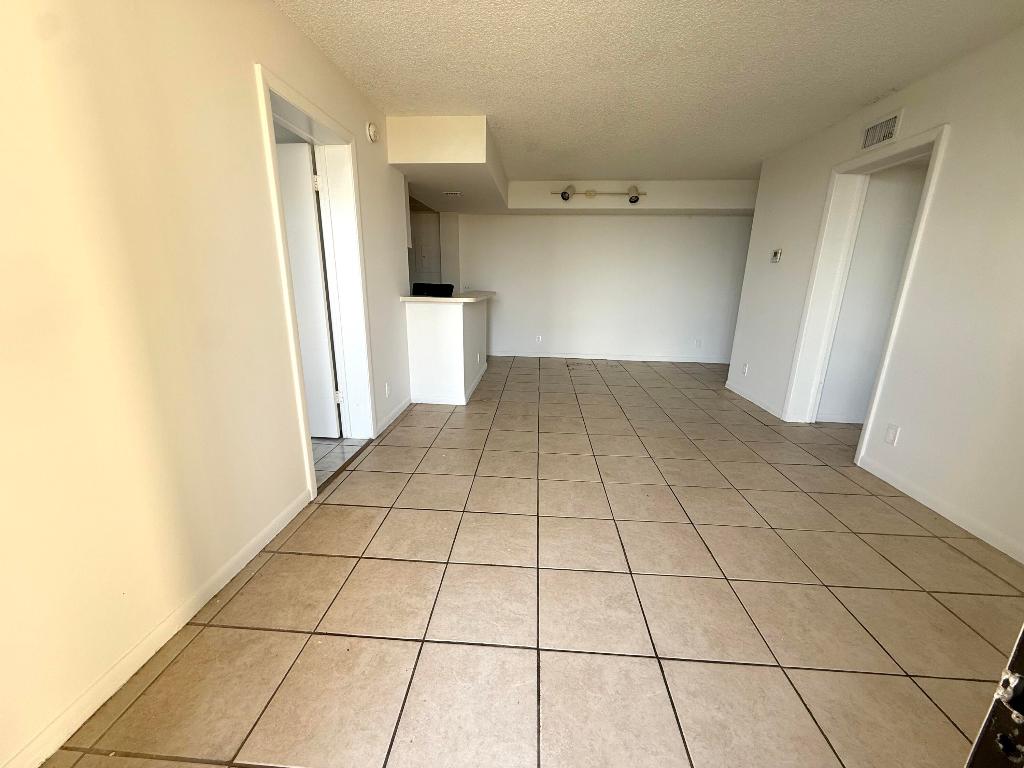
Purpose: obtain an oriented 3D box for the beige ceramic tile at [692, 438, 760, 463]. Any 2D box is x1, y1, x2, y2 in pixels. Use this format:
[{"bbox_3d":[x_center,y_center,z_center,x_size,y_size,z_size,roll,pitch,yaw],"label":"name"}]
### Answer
[{"bbox_3d":[1.628,0.505,3.127,0.399,0.012,0.402,2,15,3],"label":"beige ceramic tile"}]

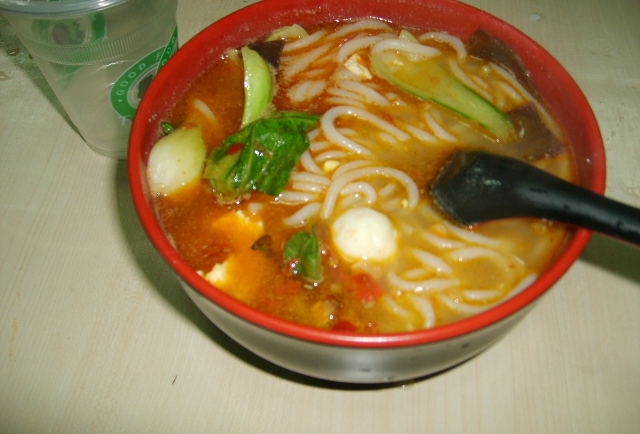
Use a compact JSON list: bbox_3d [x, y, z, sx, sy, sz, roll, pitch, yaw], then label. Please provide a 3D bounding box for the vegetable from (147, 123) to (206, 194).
[{"bbox_3d":[-0.057,-0.022,0.267,0.022,0.018,0.029,16,57,11],"label":"vegetable"}]

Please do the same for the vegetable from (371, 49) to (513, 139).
[{"bbox_3d":[0.055,-0.055,0.293,0.071,0.009,0.022,33,62,21],"label":"vegetable"}]

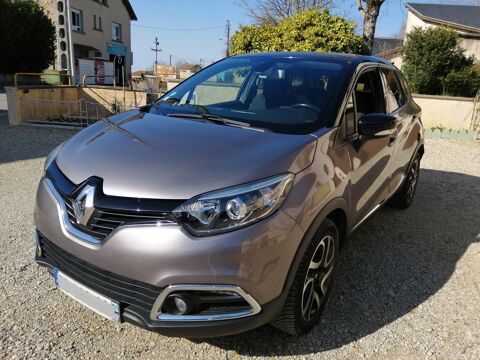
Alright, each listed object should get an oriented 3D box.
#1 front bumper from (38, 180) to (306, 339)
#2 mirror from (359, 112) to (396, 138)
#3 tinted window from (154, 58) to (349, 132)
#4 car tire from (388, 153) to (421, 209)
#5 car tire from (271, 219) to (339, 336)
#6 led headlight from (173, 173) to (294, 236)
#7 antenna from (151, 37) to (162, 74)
[{"bbox_3d":[-0.589,0.312,1.913,1.760,0.650,0.560,13,18,33],"label":"front bumper"},{"bbox_3d":[0.825,-0.328,2.171,0.210,0.155,0.130,13,18,33],"label":"mirror"},{"bbox_3d":[0.104,-0.658,2.638,1.450,0.200,1.060,13,45,33],"label":"tinted window"},{"bbox_3d":[1.859,0.026,4.087,0.210,0.650,0.650,13,18,33],"label":"car tire"},{"bbox_3d":[0.365,0.513,2.008,0.210,0.650,0.650,13,18,33],"label":"car tire"},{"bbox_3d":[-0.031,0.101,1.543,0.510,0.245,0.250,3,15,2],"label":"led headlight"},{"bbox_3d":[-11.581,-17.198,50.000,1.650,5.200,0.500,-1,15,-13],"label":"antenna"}]

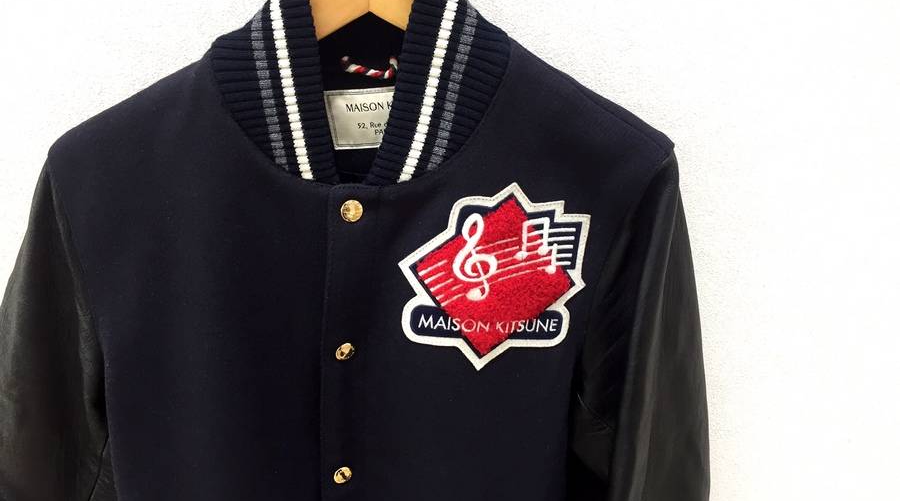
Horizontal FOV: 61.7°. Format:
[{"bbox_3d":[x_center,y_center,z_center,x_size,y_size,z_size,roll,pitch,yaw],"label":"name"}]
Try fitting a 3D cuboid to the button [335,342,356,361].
[{"bbox_3d":[-0.072,0.070,0.522,0.014,0.014,0.005,2,19,0],"label":"button"}]

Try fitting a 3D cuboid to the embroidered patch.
[{"bbox_3d":[0.030,0.018,0.512,0.128,0.130,0.008,-1,18,-6],"label":"embroidered patch"}]

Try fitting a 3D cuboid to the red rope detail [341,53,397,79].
[{"bbox_3d":[-0.060,-0.137,0.563,0.045,0.020,0.009,1,18,0],"label":"red rope detail"}]

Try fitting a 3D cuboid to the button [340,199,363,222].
[{"bbox_3d":[-0.064,-0.026,0.489,0.014,0.014,0.005,2,19,0],"label":"button"}]

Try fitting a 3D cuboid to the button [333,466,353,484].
[{"bbox_3d":[-0.079,0.165,0.555,0.014,0.014,0.005,2,19,0],"label":"button"}]

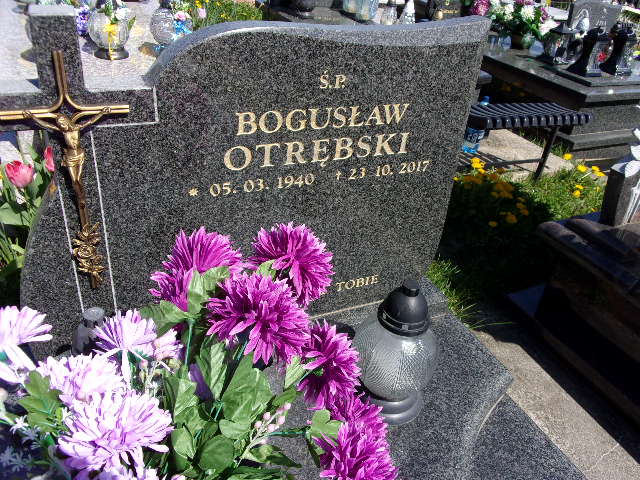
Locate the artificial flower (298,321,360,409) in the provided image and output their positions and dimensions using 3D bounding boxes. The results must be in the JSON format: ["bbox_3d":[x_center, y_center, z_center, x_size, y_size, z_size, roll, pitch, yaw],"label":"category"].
[{"bbox_3d":[0.016,0.182,0.770,0.075,0.100,0.100,0,31,-7],"label":"artificial flower"}]

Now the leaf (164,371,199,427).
[{"bbox_3d":[-0.185,0.211,0.690,0.046,0.025,0.078,6,63,-11],"label":"leaf"}]

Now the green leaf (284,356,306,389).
[{"bbox_3d":[-0.034,0.184,0.720,0.030,0.018,0.048,-9,67,-7],"label":"green leaf"}]

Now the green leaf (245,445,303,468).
[{"bbox_3d":[-0.062,0.289,0.690,0.077,0.025,0.036,0,52,-6],"label":"green leaf"}]

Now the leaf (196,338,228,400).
[{"bbox_3d":[-0.149,0.177,0.720,0.042,0.025,0.088,-6,71,-13],"label":"leaf"}]

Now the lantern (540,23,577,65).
[{"bbox_3d":[1.921,-1.556,4.100,0.200,0.310,0.200,-9,34,-22],"label":"lantern"}]

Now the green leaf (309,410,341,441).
[{"bbox_3d":[0.008,0.276,0.770,0.045,0.018,0.042,-17,52,-16],"label":"green leaf"}]

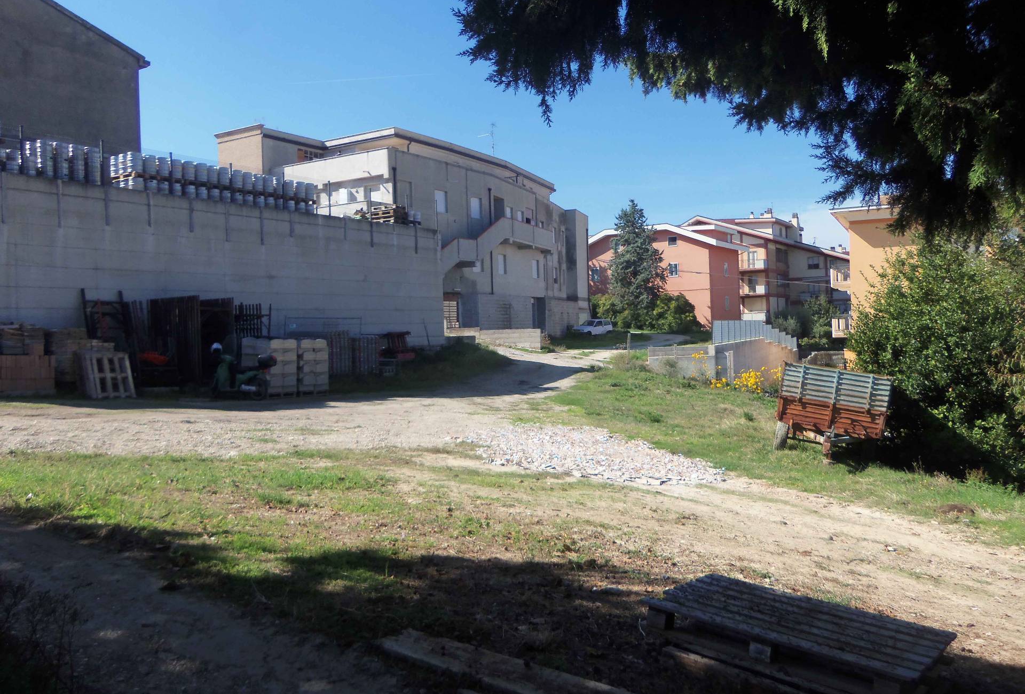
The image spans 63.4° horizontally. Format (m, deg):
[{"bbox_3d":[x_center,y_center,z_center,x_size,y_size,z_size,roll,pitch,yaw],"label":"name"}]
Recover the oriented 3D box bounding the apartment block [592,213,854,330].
[{"bbox_3d":[25.429,-9.002,94.090,24.000,14.600,29.000,-1,1,33],"label":"apartment block"}]

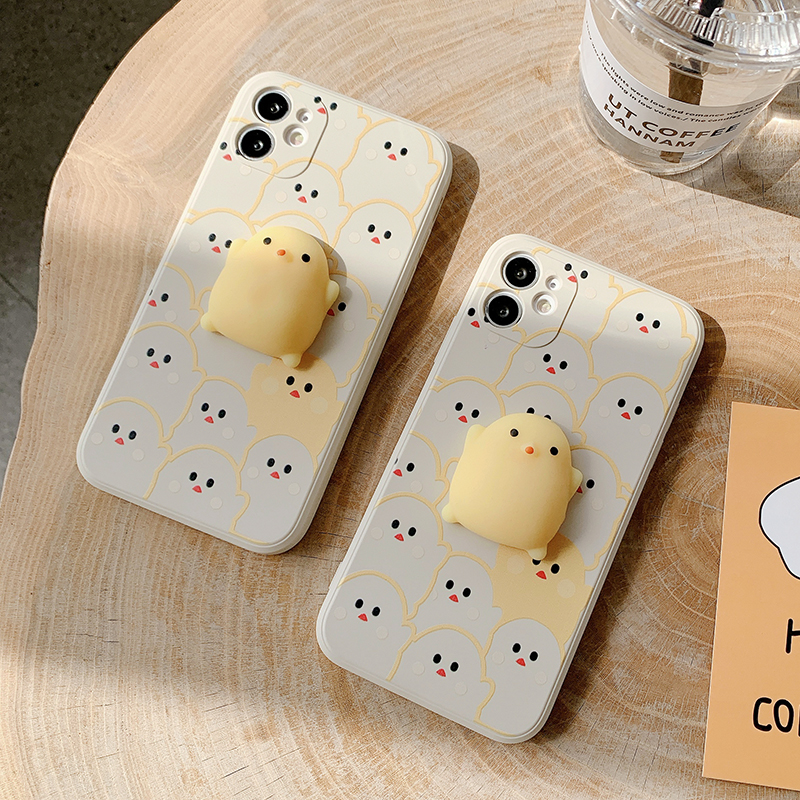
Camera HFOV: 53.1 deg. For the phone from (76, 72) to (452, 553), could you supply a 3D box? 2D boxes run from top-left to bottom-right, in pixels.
[{"bbox_3d":[-0.042,-0.032,0.268,0.079,0.012,0.154,22,82,1],"label":"phone"}]

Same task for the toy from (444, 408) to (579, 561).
[{"bbox_3d":[0.036,0.024,0.246,0.037,0.018,0.042,25,82,3],"label":"toy"}]

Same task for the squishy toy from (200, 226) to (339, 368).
[{"bbox_3d":[-0.040,-0.035,0.254,0.038,0.018,0.042,25,82,1],"label":"squishy toy"}]

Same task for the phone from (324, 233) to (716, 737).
[{"bbox_3d":[0.037,0.025,0.260,0.079,0.012,0.154,25,82,3],"label":"phone"}]

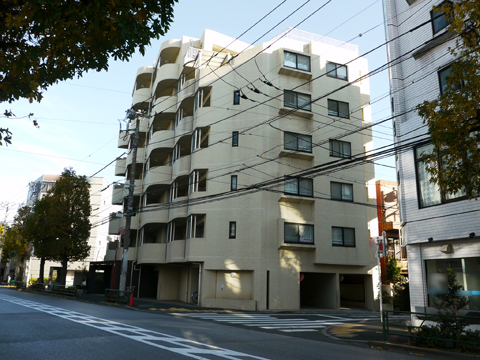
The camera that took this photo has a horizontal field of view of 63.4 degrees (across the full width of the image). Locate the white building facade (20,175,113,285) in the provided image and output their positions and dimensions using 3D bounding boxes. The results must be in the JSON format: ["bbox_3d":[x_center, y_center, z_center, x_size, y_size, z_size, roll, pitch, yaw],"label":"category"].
[{"bbox_3d":[-27.431,7.899,61.825,12.000,16.600,7.000,2,-15,0],"label":"white building facade"}]

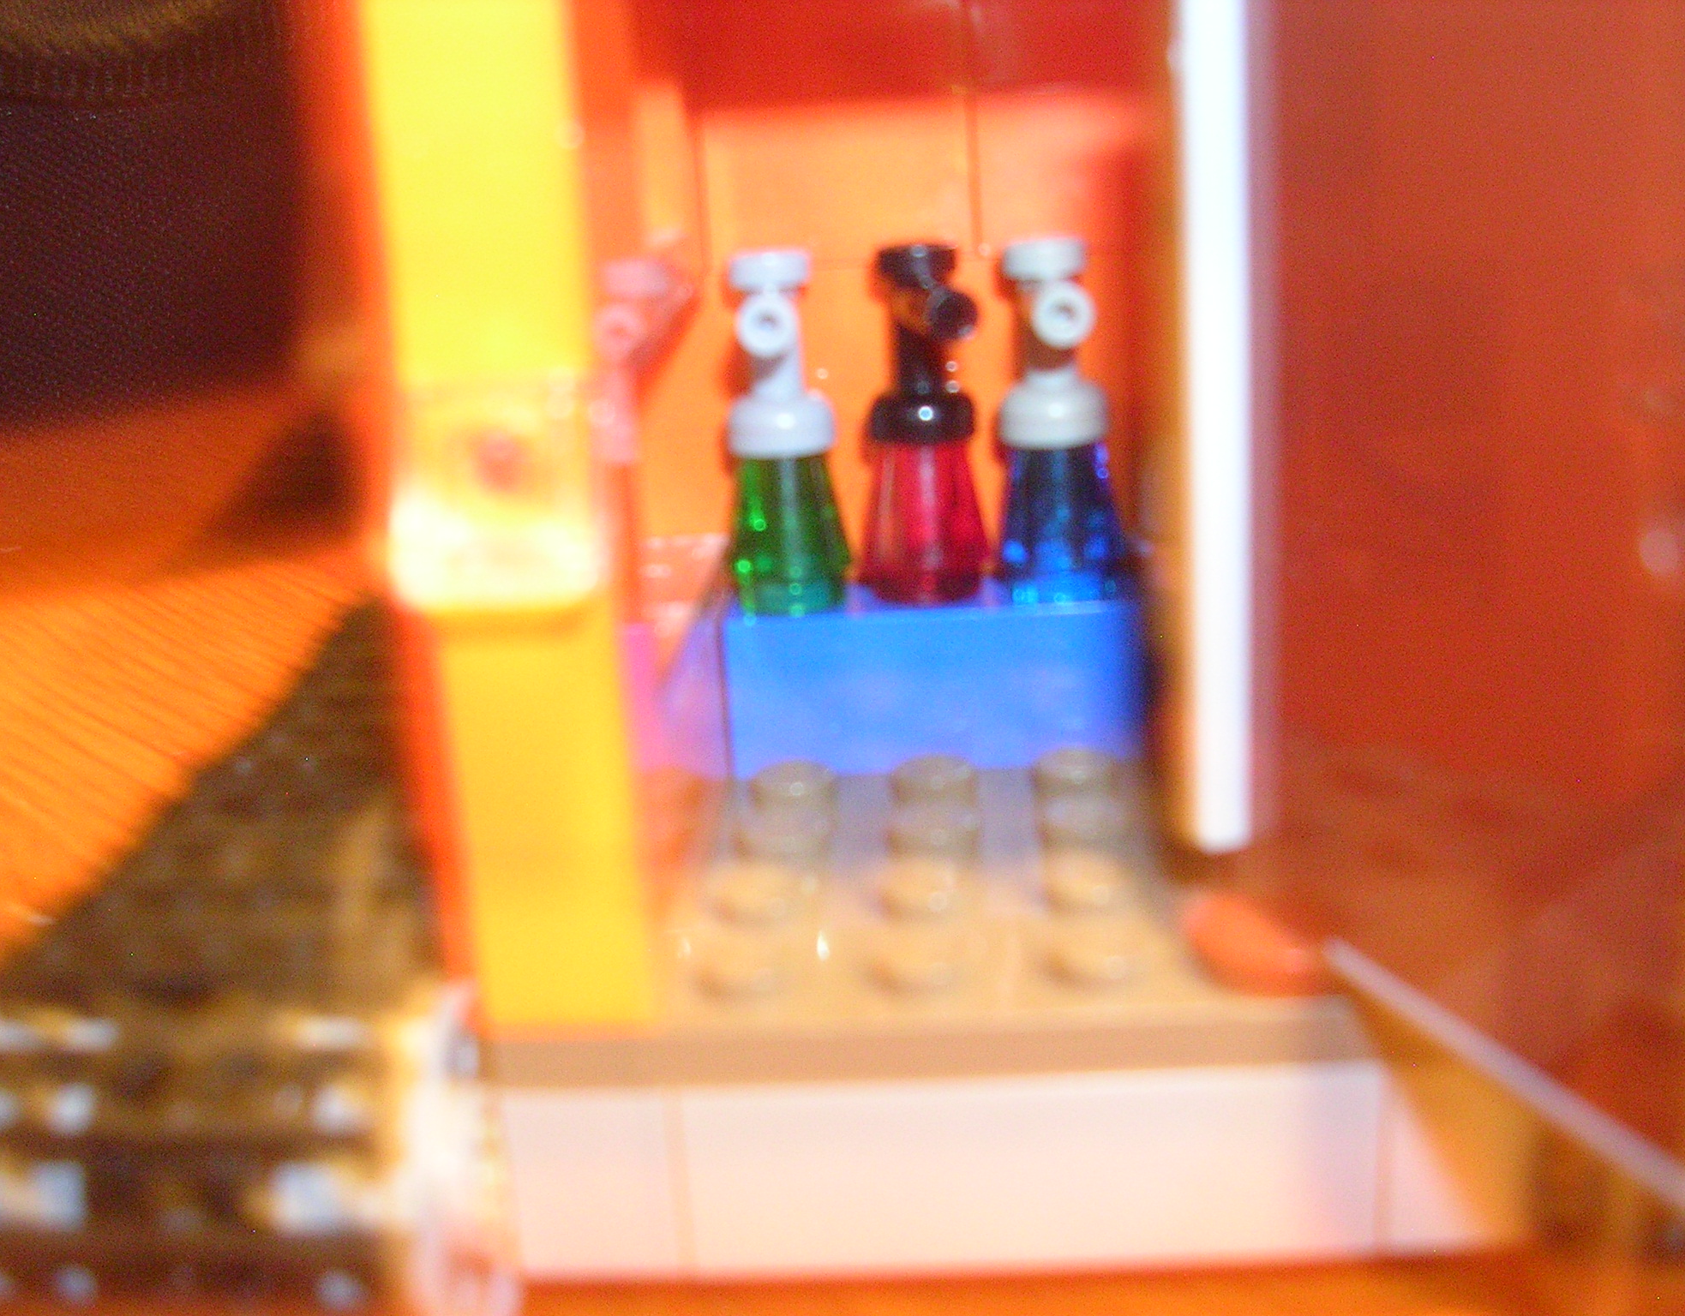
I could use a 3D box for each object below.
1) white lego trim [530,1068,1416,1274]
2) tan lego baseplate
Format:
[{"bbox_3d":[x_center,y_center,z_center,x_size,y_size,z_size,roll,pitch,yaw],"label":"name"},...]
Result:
[{"bbox_3d":[0.004,0.022,0.090,0.041,0.010,0.008,-3,16,5],"label":"white lego trim"},{"bbox_3d":[0.006,0.010,0.106,0.042,0.005,0.044,-3,16,5],"label":"tan lego baseplate"}]

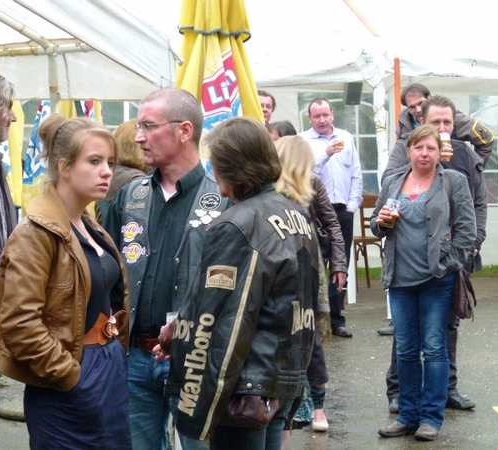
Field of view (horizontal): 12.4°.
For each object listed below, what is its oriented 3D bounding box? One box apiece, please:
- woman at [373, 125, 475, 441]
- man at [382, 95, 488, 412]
[{"bbox_3d":[0.917,0.293,11.962,0.540,1.625,0.370,1,3,12],"label":"woman"},{"bbox_3d":[1.064,0.151,13.099,0.580,1.776,0.400,0,3,-3],"label":"man"}]

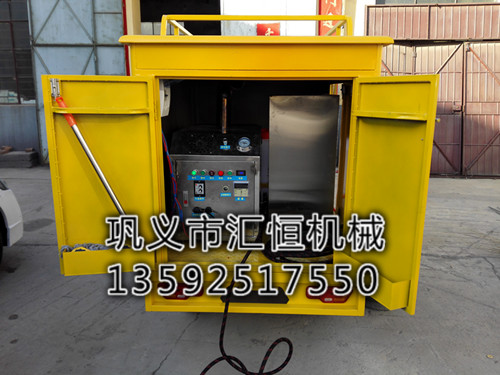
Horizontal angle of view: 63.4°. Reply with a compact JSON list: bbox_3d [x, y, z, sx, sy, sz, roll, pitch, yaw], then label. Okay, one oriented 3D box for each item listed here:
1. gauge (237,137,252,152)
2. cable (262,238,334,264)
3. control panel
[{"bbox_3d":[-0.028,-0.220,2.060,0.077,0.077,0.042,1,-27,0],"label":"gauge"},{"bbox_3d":[0.250,0.307,2.063,0.380,0.075,0.290,0,12,0],"label":"cable"},{"bbox_3d":[-0.189,0.041,2.268,0.477,0.460,0.120,1,12,3],"label":"control panel"}]

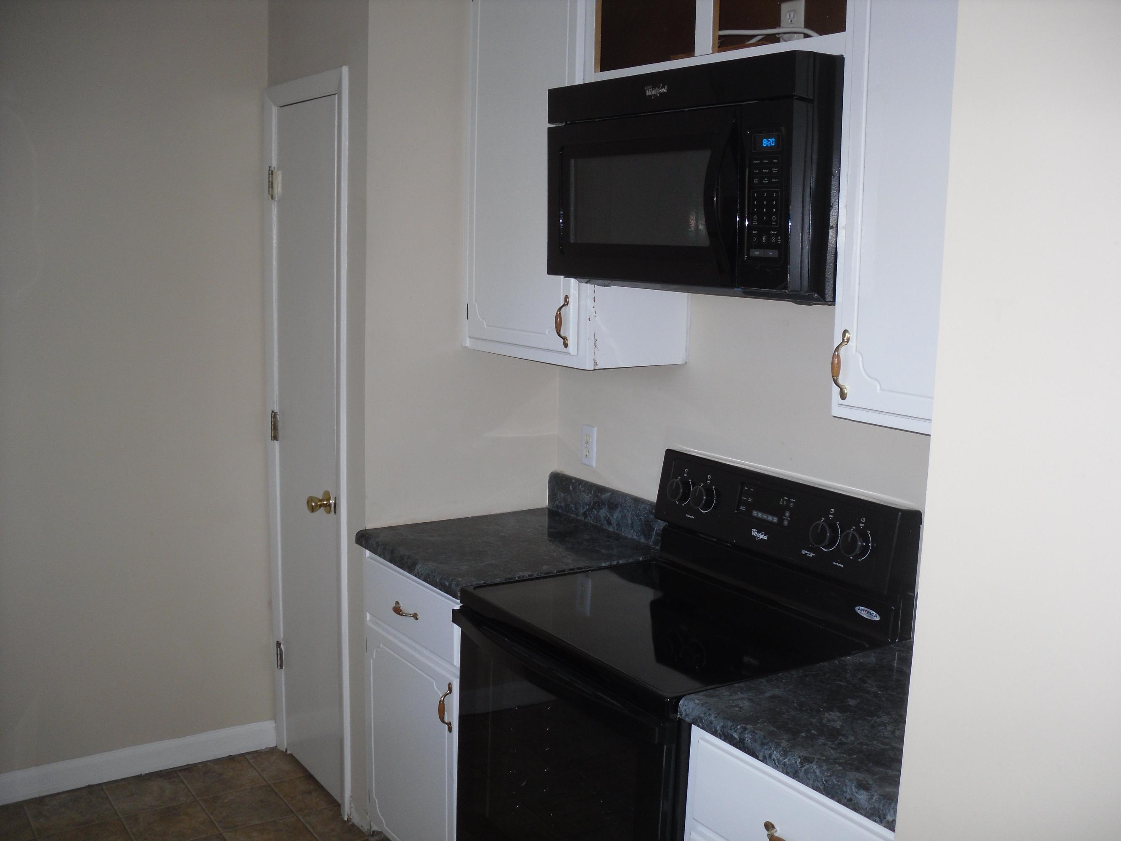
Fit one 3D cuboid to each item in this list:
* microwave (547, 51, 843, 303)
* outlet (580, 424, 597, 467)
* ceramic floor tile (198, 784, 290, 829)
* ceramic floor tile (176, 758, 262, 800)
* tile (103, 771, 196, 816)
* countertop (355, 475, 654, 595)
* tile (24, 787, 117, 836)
[{"bbox_3d":[0.353,-0.480,2.361,0.444,0.433,0.768,-4,10,-34],"label":"microwave"},{"bbox_3d":[0.084,0.073,3.222,0.008,0.116,0.071,-4,10,-34],"label":"outlet"},{"bbox_3d":[-0.939,1.165,3.408,0.227,0.010,0.227,-4,10,-34],"label":"ceramic floor tile"},{"bbox_3d":[-1.069,1.134,3.593,0.227,0.010,0.227,-4,10,-34],"label":"ceramic floor tile"},{"bbox_3d":[-1.257,1.147,3.476,0.227,0.010,0.227,-4,10,-34],"label":"tile"},{"bbox_3d":[-0.121,0.285,2.986,0.633,0.136,0.578,-4,10,-34],"label":"countertop"},{"bbox_3d":[-1.446,1.160,3.357,0.227,0.010,0.227,-4,10,-34],"label":"tile"}]

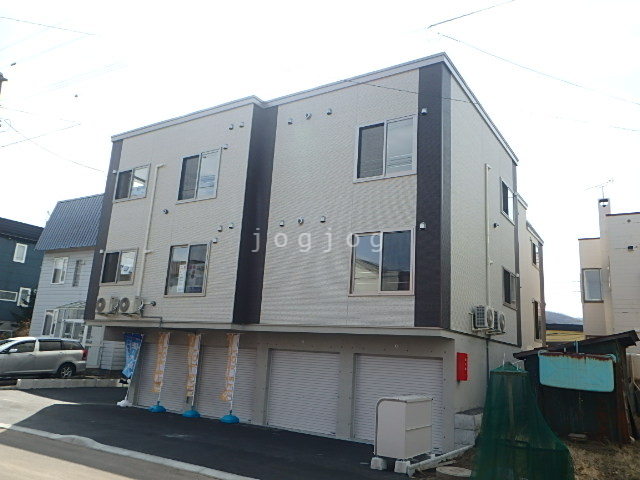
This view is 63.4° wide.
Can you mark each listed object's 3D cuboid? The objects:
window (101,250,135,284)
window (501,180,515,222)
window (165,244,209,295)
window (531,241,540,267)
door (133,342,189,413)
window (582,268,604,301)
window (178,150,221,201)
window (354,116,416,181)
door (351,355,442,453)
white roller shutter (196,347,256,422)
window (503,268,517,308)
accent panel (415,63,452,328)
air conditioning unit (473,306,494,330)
[{"bbox_3d":[-6.634,0.903,17.086,1.755,1.170,0.100,-5,-15,33],"label":"window"},{"bbox_3d":[6.262,-1.259,17.229,0.100,1.199,1.788,-5,-15,33],"label":"window"},{"bbox_3d":[-3.899,0.895,15.268,1.714,1.573,0.100,-5,-15,33],"label":"window"},{"bbox_3d":[10.673,0.854,25.582,0.100,1.158,1.830,-5,-15,33],"label":"window"},{"bbox_3d":[-5.048,4.447,16.943,2.300,2.040,0.080,-5,-15,33],"label":"door"},{"bbox_3d":[9.229,1.547,17.468,0.605,1.209,0.100,-5,-15,33],"label":"window"},{"bbox_3d":[-3.724,-1.925,15.907,1.714,1.552,0.100,-5,-15,33],"label":"window"},{"bbox_3d":[1.631,-2.247,12.921,1.703,1.552,0.100,-5,-15,33],"label":"window"},{"bbox_3d":[1.875,3.843,12.444,2.322,2.024,0.100,-5,-15,33],"label":"door"},{"bbox_3d":[-2.745,4.244,15.450,2.300,2.040,0.080,-5,-15,33],"label":"white roller shutter"},{"bbox_3d":[6.134,1.596,16.649,0.100,1.161,1.790,-5,-15,33],"label":"window"},{"bbox_3d":[2.710,-1.143,12.302,0.620,6.420,0.570,-5,-15,33],"label":"accent panel"},{"bbox_3d":[4.144,1.999,13.107,0.290,0.540,0.780,-5,-15,33],"label":"air conditioning unit"}]

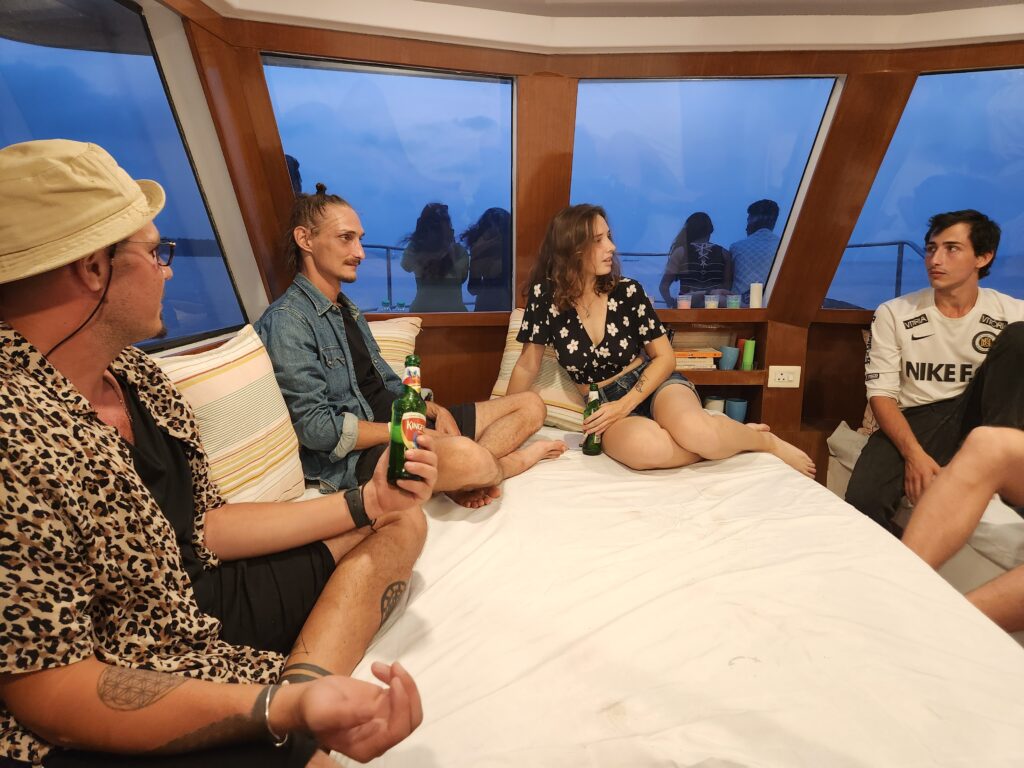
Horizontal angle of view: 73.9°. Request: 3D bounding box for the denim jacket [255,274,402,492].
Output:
[{"bbox_3d":[-0.494,-0.019,2.020,0.410,0.580,0.470,1,10,27],"label":"denim jacket"}]

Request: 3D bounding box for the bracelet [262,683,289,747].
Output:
[{"bbox_3d":[-0.254,0.359,0.740,0.011,0.062,0.060,-12,0,-4],"label":"bracelet"}]

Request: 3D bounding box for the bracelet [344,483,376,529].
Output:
[{"bbox_3d":[-0.259,0.209,1.170,0.028,0.066,0.054,-16,0,-6],"label":"bracelet"}]

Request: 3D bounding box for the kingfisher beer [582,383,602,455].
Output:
[{"bbox_3d":[0.263,0.114,2.190,0.061,0.230,0.061,-3,11,-18],"label":"kingfisher beer"}]

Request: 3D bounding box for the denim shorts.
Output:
[{"bbox_3d":[0.464,0.044,2.420,0.370,0.240,0.290,-17,5,-12],"label":"denim shorts"}]

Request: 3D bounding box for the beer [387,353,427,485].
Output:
[{"bbox_3d":[-0.182,0.065,1.210,0.061,0.230,0.061,4,-4,-20],"label":"beer"}]

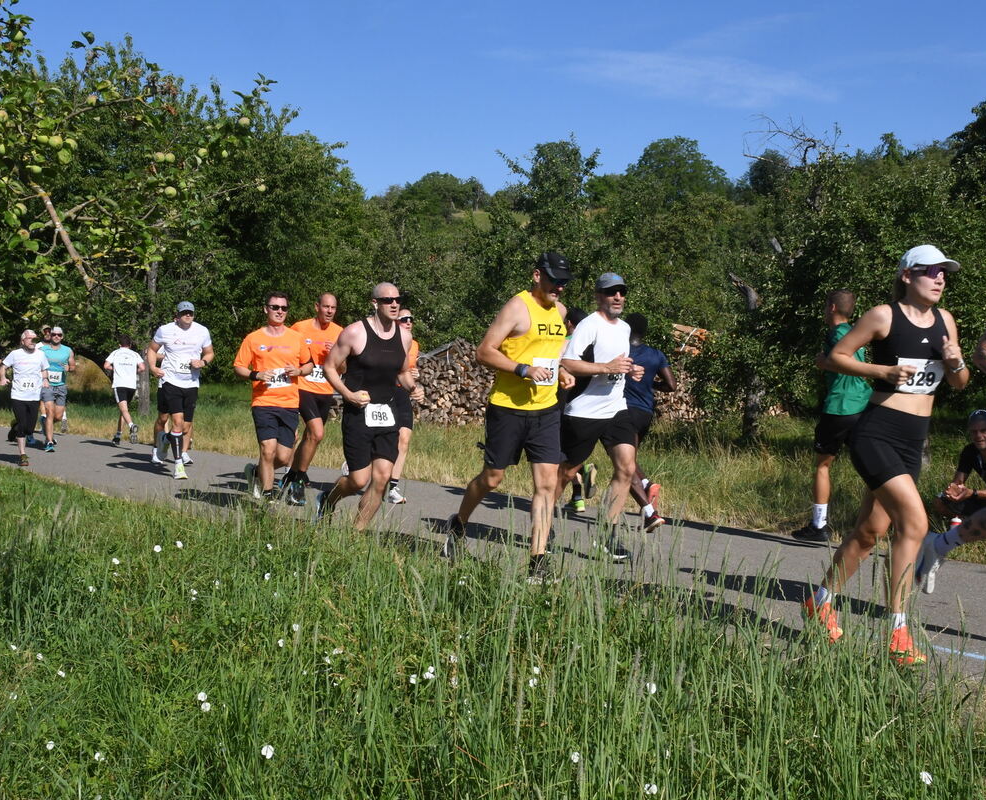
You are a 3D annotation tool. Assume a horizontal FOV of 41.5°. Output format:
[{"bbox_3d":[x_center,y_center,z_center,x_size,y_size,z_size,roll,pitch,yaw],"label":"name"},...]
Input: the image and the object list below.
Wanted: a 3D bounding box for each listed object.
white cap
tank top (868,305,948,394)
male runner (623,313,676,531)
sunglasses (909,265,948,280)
[{"bbox_3d":[1.680,-0.541,5.010,0.175,0.125,0.265,0,1,-41],"label":"white cap"},{"bbox_3d":[1.666,-0.208,5.200,0.310,0.355,0.220,0,1,-20],"label":"tank top"},{"bbox_3d":[1.092,0.171,10.100,0.530,1.686,0.800,0,1,-31],"label":"male runner"},{"bbox_3d":[1.670,-0.489,4.990,0.145,0.052,0.150,0,1,-40],"label":"sunglasses"}]

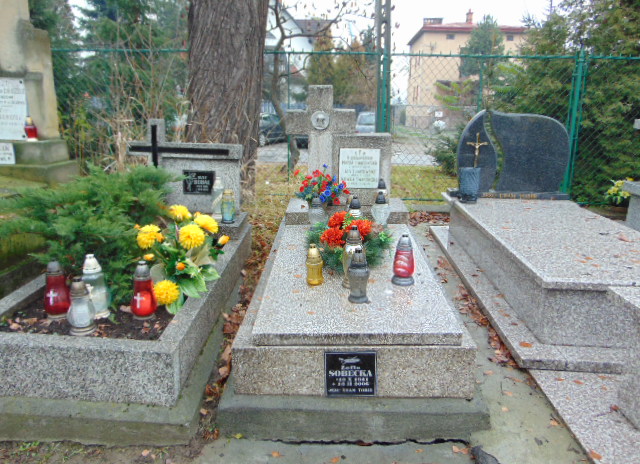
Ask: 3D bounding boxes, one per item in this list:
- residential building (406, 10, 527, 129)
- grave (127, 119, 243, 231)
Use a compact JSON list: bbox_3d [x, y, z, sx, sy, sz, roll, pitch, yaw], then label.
[{"bbox_3d":[13.503,-14.590,42.557,10.000,9.600,10.500,1,17,2],"label":"residential building"},{"bbox_3d":[-0.987,-0.436,3.459,0.847,0.798,0.266,1,17,1],"label":"grave"}]

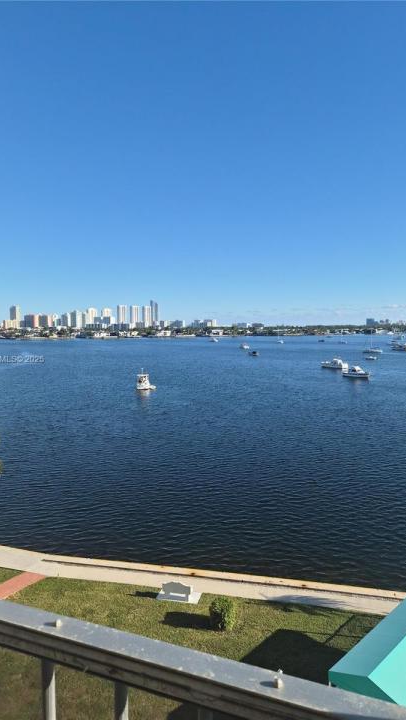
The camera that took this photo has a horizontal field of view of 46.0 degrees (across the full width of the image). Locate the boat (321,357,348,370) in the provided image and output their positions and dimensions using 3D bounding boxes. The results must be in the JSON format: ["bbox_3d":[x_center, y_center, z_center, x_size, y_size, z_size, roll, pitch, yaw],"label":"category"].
[{"bbox_3d":[48.741,1.221,176.795,3.500,4.000,9.800,-3,4,-37],"label":"boat"}]

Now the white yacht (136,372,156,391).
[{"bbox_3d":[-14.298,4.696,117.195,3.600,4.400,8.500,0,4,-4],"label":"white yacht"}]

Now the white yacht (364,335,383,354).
[{"bbox_3d":[105.873,-10.779,296.660,12.000,13.200,3.700,3,5,43],"label":"white yacht"}]

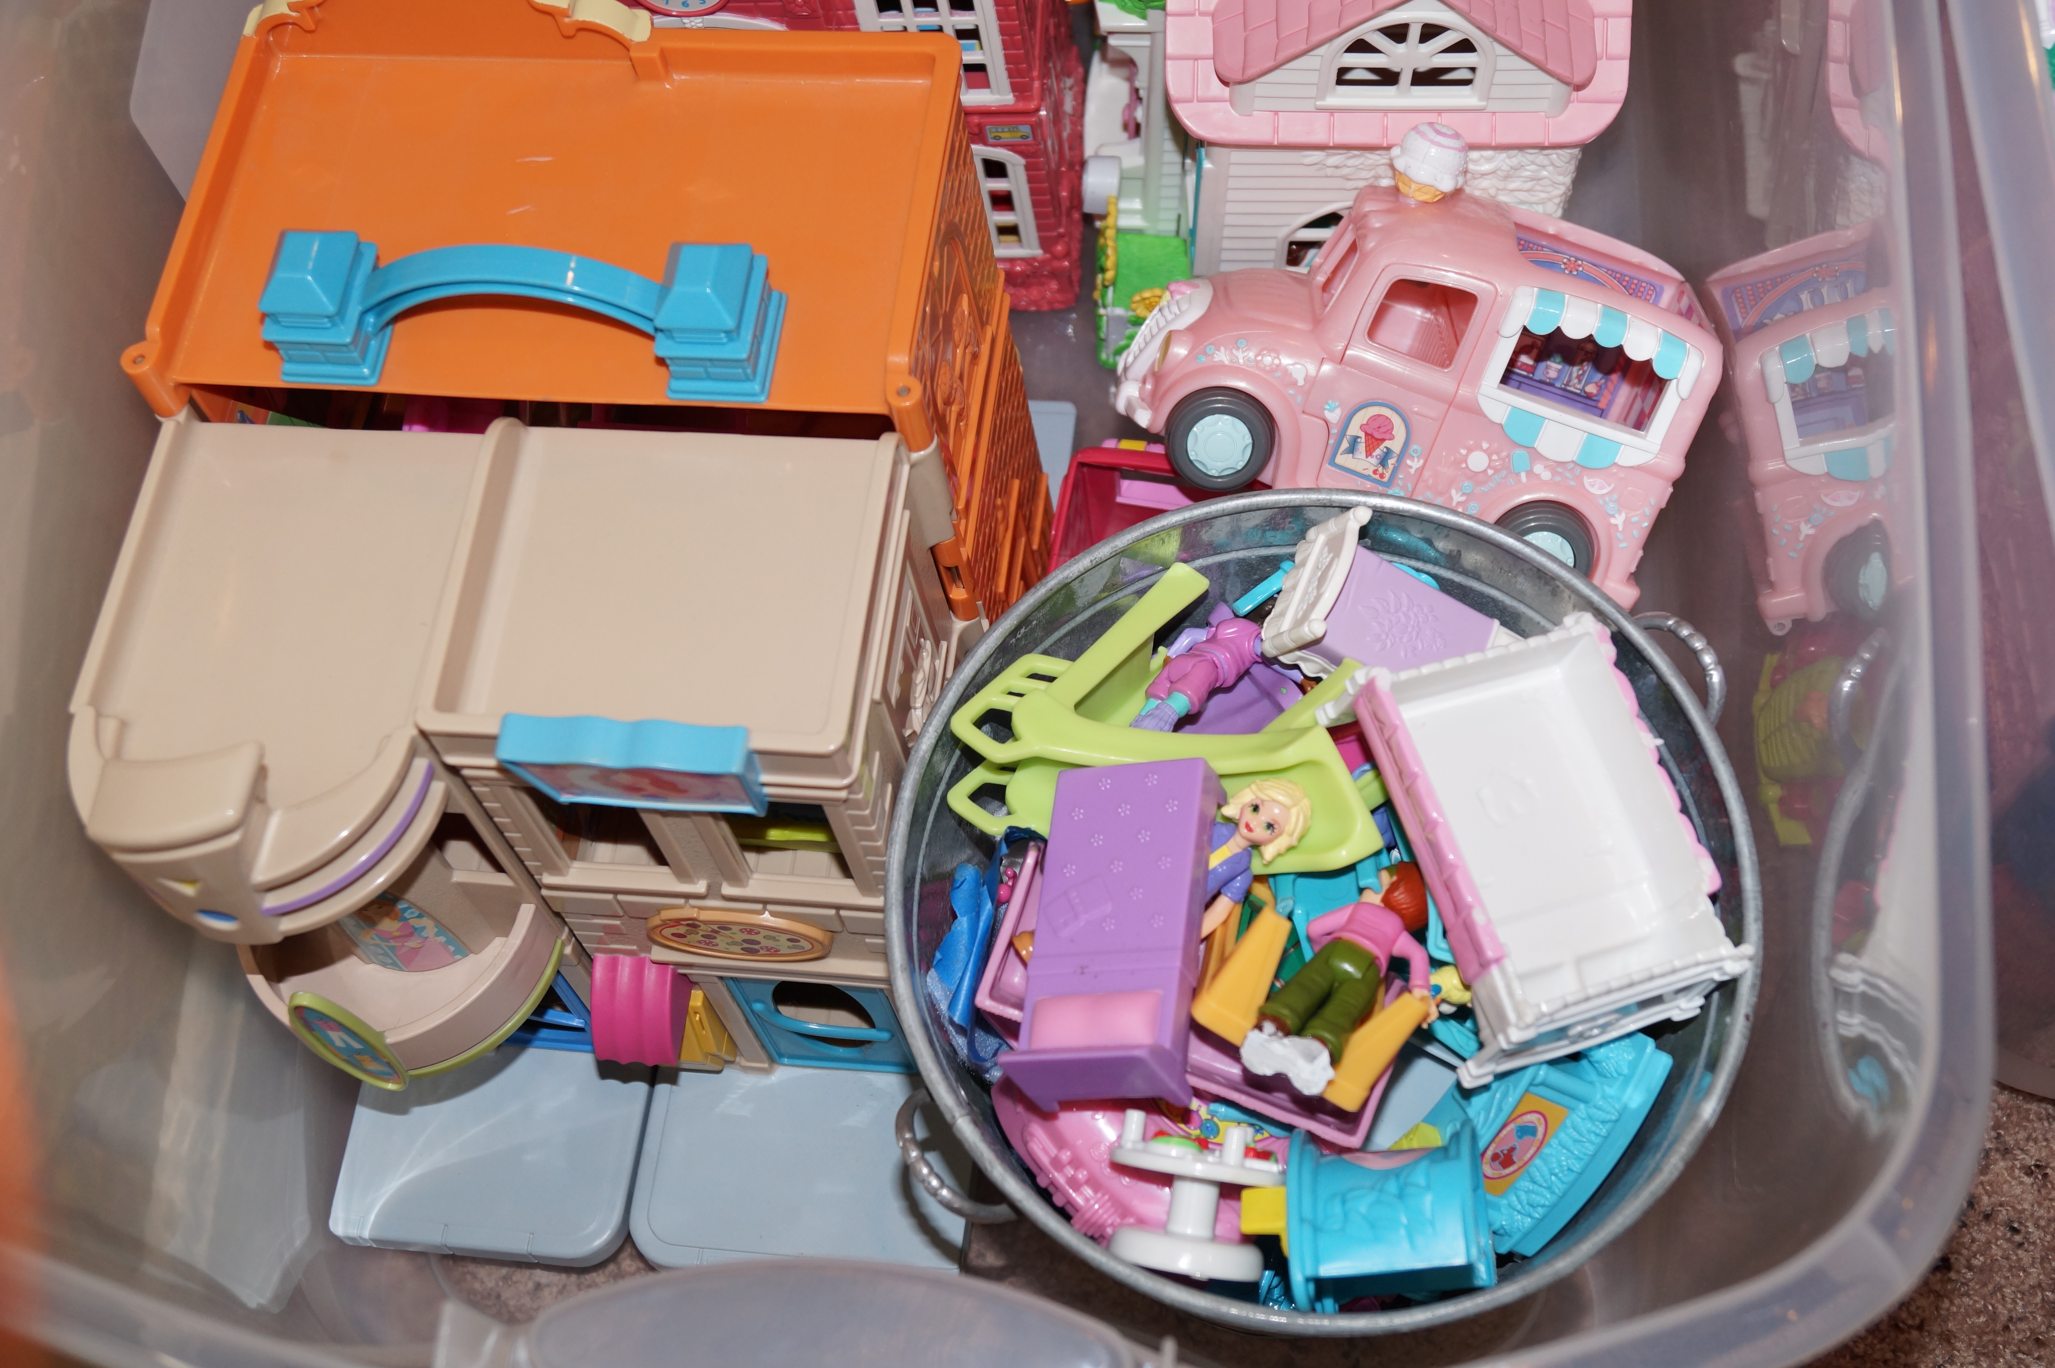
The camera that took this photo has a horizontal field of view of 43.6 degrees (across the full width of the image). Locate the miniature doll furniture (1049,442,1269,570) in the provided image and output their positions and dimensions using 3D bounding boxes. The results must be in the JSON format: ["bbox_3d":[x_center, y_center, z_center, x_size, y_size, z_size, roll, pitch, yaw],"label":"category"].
[{"bbox_3d":[0.058,-0.037,1.022,0.084,0.105,0.082,3,62,9],"label":"miniature doll furniture"}]

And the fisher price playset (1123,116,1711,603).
[{"bbox_3d":[0.150,-0.128,0.988,0.210,0.134,0.104,19,24,2],"label":"fisher price playset"}]

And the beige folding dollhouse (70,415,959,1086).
[{"bbox_3d":[-0.155,0.059,0.915,0.258,0.290,0.180,3,62,9],"label":"beige folding dollhouse"}]

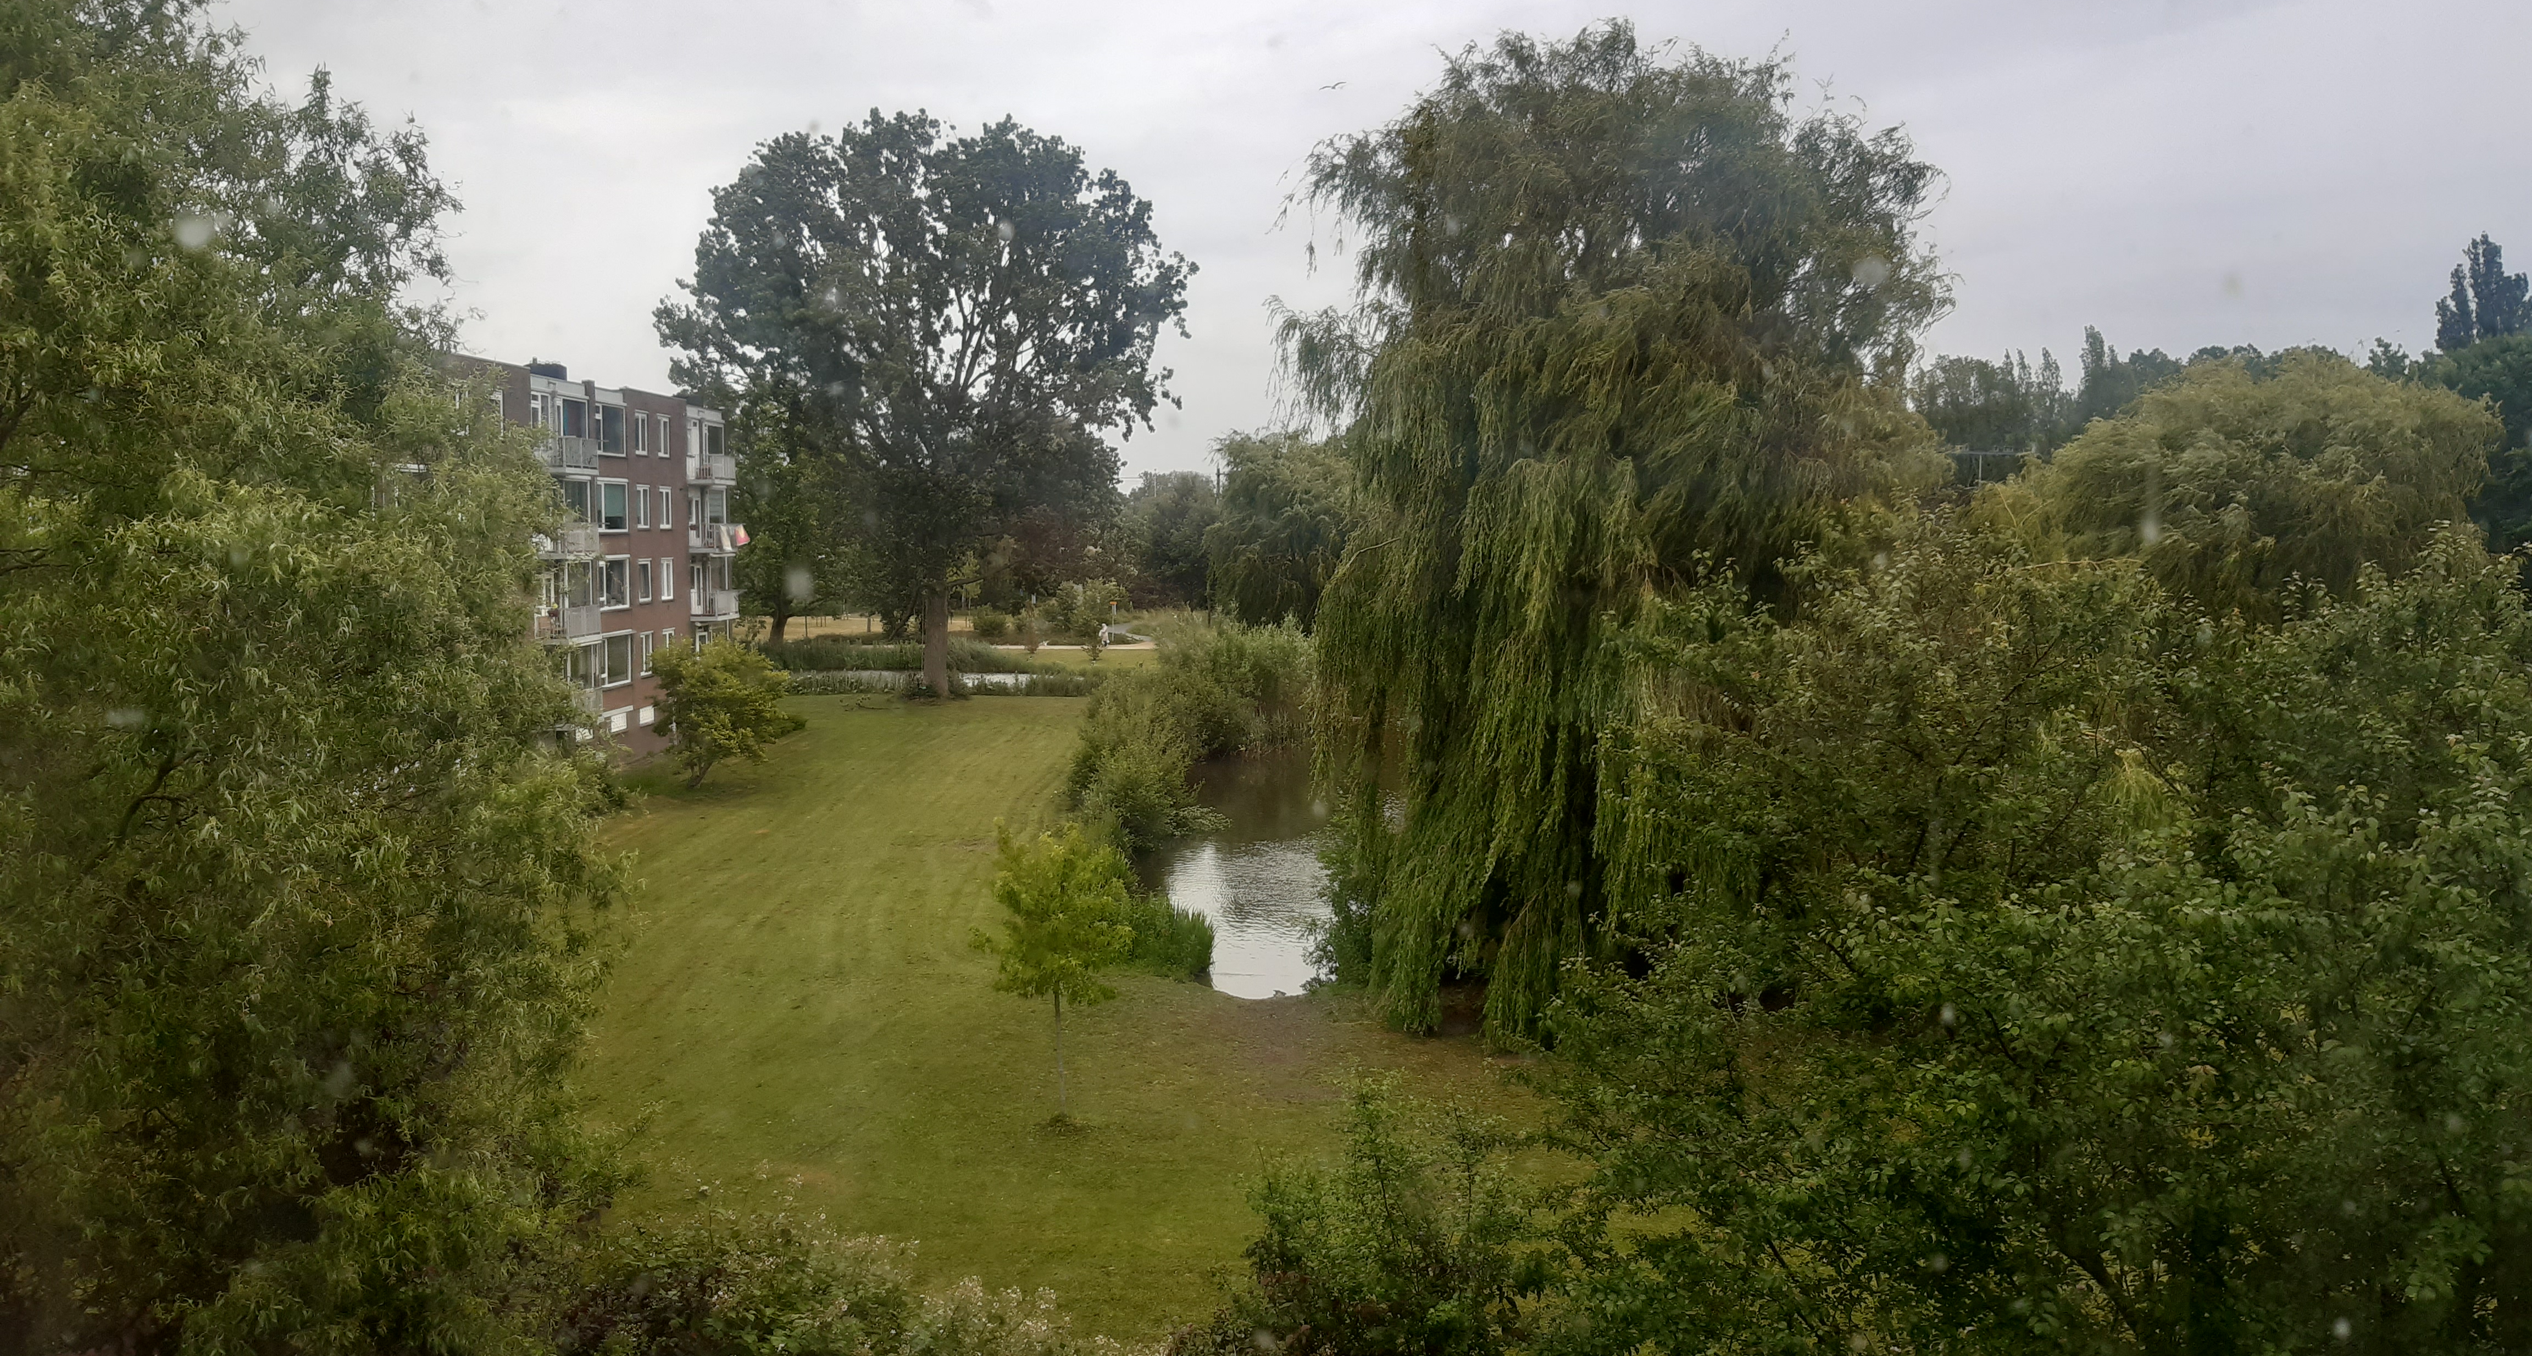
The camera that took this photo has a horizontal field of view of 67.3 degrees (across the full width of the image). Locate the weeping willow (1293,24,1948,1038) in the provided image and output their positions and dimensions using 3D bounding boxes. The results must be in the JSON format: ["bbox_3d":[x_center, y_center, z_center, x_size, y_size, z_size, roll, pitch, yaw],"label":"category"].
[{"bbox_3d":[7.013,-3.357,37.353,12.500,18.400,12.000,1,4,11],"label":"weeping willow"}]

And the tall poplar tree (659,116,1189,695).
[{"bbox_3d":[-17.448,-13.603,97.246,26.000,29.500,24.000,-1,4,-10],"label":"tall poplar tree"}]

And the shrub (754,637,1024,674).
[{"bbox_3d":[-23.648,-1.297,121.254,16.800,2.300,3.500,0,4,0],"label":"shrub"}]

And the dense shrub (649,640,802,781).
[{"bbox_3d":[-18.436,1.227,65.283,5.200,5.000,4.800,-1,5,-16],"label":"dense shrub"}]

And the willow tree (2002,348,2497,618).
[{"bbox_3d":[30.830,-2.928,59.939,14.300,14.500,14.020,3,5,27],"label":"willow tree"}]

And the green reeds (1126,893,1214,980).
[{"bbox_3d":[-1.928,5.341,39.021,1.900,1.200,2.400,0,4,-3],"label":"green reeds"}]

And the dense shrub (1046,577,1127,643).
[{"bbox_3d":[-14.374,-5.428,151.026,6.300,5.200,5.500,0,4,-5],"label":"dense shrub"}]

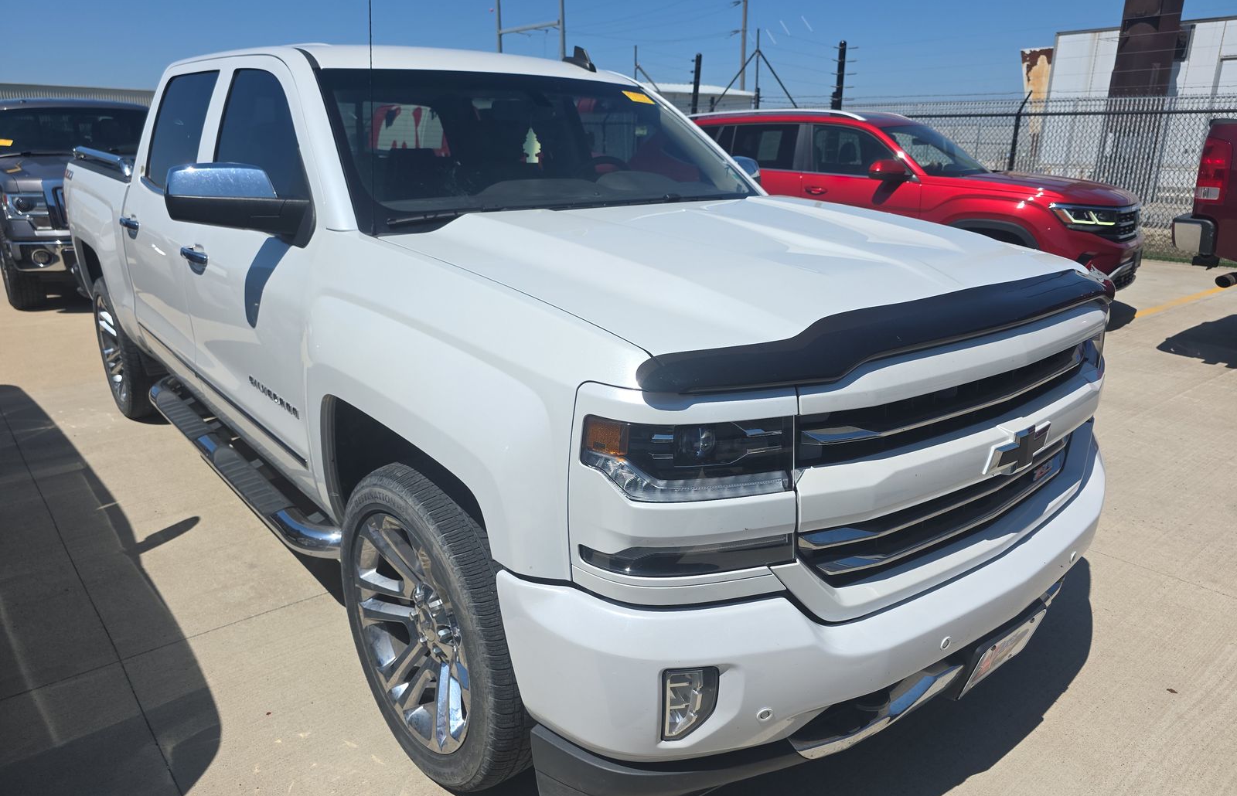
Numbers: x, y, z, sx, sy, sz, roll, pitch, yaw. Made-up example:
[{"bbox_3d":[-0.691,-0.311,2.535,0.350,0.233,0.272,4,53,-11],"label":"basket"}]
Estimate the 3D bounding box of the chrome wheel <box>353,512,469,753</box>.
[{"bbox_3d":[-0.416,0.527,2.009,0.230,0.590,0.590,-14,22,-38],"label":"chrome wheel"}]

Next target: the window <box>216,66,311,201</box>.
[{"bbox_3d":[-1.125,-0.840,2.642,0.050,0.490,0.970,11,6,-43],"label":"window"}]

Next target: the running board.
[{"bbox_3d":[-1.414,0.184,3.034,0.220,0.120,2.160,-14,22,-38],"label":"running board"}]

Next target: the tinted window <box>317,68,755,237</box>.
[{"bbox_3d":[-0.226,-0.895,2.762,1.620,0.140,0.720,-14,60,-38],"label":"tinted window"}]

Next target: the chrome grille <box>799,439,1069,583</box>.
[{"bbox_3d":[0.820,0.215,1.883,1.160,0.180,0.150,-14,23,-38],"label":"chrome grille"}]

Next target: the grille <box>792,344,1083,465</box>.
[{"bbox_3d":[0.787,-0.014,1.762,1.170,0.130,0.170,-14,22,-38],"label":"grille"}]

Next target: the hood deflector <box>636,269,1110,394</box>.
[{"bbox_3d":[0.733,-0.182,1.779,1.750,0.130,0.270,-14,22,-38],"label":"hood deflector"}]

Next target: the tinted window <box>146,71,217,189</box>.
[{"bbox_3d":[-1.809,-1.094,3.404,0.050,0.490,0.770,11,6,-43],"label":"tinted window"}]

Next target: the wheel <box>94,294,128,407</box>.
[{"bbox_3d":[-2.800,-0.300,4.743,0.220,0.610,0.610,-14,23,-38],"label":"wheel"}]

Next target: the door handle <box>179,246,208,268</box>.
[{"bbox_3d":[-1.468,-0.498,2.854,0.060,0.050,0.220,-14,23,-38],"label":"door handle"}]

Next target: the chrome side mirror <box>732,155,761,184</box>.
[{"bbox_3d":[0.528,-0.910,3.469,0.340,0.225,0.220,-14,22,-38],"label":"chrome side mirror"}]

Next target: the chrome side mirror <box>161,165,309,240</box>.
[{"bbox_3d":[-1.029,-0.534,2.222,0.340,0.225,0.220,-14,22,-38],"label":"chrome side mirror"}]

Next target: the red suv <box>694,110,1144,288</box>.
[{"bbox_3d":[2.390,-1.965,8.270,4.970,1.730,1.990,14,22,36],"label":"red suv"}]

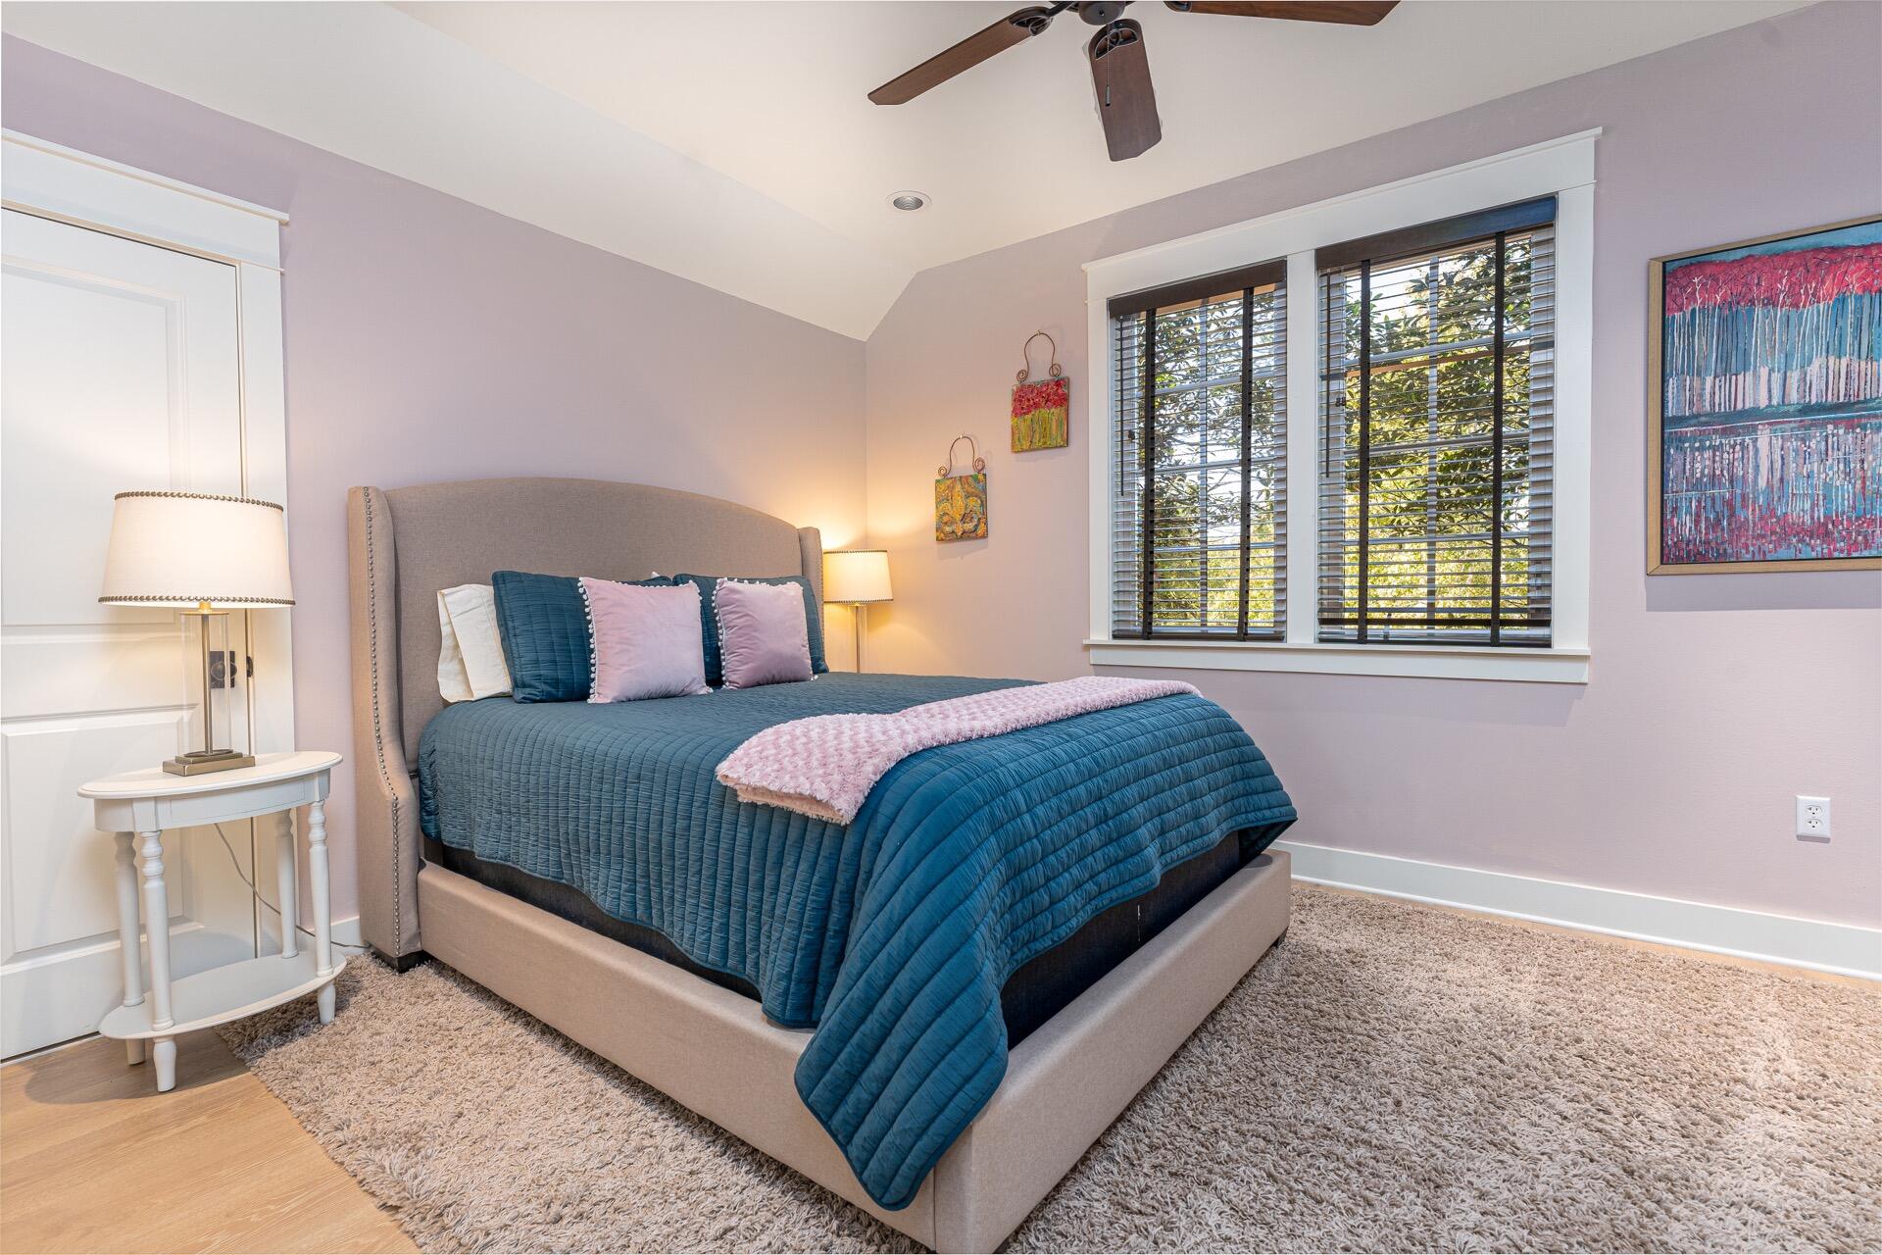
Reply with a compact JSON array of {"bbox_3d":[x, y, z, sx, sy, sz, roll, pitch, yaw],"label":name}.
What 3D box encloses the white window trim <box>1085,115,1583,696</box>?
[{"bbox_3d":[1.331,-0.694,3.135,1.782,1.737,0.070,1,2,37],"label":"white window trim"}]

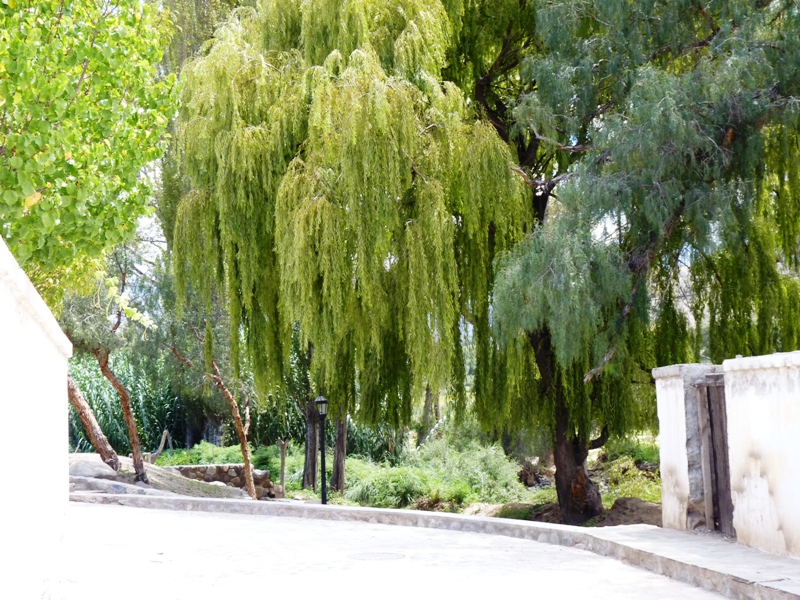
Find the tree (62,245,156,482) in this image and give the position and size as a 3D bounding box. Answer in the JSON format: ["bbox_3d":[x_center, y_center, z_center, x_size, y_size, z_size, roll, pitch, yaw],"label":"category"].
[{"bbox_3d":[-5.625,1.230,27.300,1.750,4.600,1.700,-2,-5,0],"label":"tree"}]

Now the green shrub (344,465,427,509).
[{"bbox_3d":[-0.211,2.910,22.000,1.300,0.680,1.100,-2,-5,0],"label":"green shrub"}]

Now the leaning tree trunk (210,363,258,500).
[{"bbox_3d":[-2.864,2.276,24.400,0.800,2.400,0.500,-2,-5,0],"label":"leaning tree trunk"}]

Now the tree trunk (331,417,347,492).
[{"bbox_3d":[-1.134,2.849,26.000,0.280,1.400,0.280,-2,-5,0],"label":"tree trunk"}]

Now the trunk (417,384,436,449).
[{"bbox_3d":[0.639,2.810,34.000,0.440,1.450,0.360,-2,-5,0],"label":"trunk"}]

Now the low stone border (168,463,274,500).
[{"bbox_3d":[-3.290,3.309,25.700,1.950,0.620,0.550,-1,-5,-8],"label":"low stone border"}]

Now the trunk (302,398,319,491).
[{"bbox_3d":[-1.663,2.685,26.200,0.290,1.720,0.290,-2,-5,0],"label":"trunk"}]

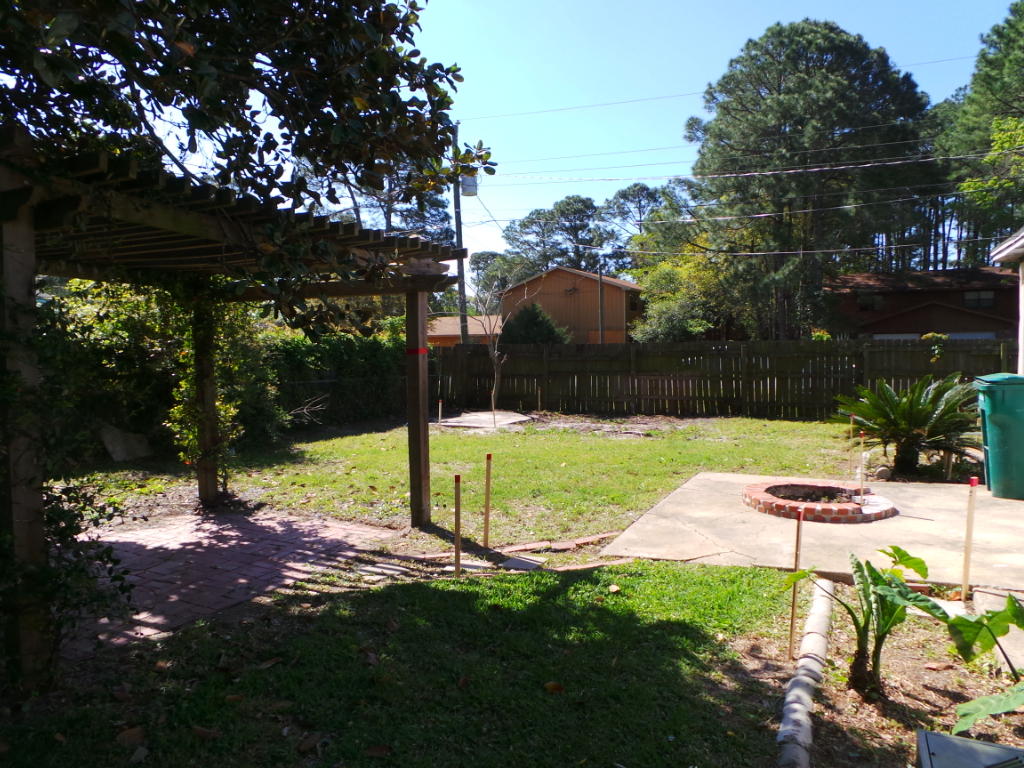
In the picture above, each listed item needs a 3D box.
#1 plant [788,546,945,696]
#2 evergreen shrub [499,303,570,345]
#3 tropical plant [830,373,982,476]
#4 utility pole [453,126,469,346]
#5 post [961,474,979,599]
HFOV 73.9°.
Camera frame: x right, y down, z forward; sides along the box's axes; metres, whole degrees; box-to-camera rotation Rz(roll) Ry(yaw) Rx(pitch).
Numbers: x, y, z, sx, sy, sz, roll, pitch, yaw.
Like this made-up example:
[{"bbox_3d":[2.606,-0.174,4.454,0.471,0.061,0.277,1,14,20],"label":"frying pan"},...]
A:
[{"bbox_3d":[1.531,1.023,2.930,0.620,0.620,0.550,-1,2,0],"label":"plant"},{"bbox_3d":[0.899,-1.217,24.972,2.800,3.462,2.800,0,2,0],"label":"evergreen shrub"},{"bbox_3d":[4.418,0.464,7.600,1.520,1.120,1.500,-1,2,0],"label":"tropical plant"},{"bbox_3d":[-1.700,-4.141,23.000,0.240,9.400,0.240,-2,2,0],"label":"utility pole"},{"bbox_3d":[2.551,0.863,3.800,0.042,0.700,0.030,3,2,11],"label":"post"}]

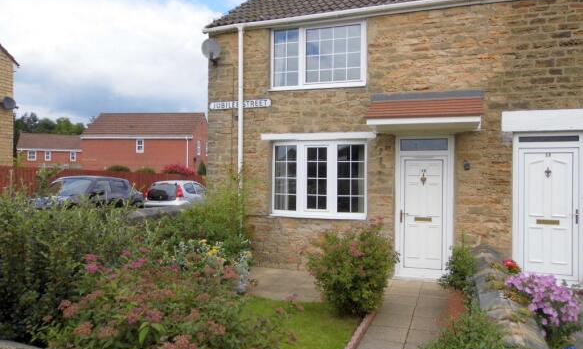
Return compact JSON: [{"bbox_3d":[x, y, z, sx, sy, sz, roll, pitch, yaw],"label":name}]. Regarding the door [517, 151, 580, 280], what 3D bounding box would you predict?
[{"bbox_3d":[3.958,0.601,6.483,0.800,2.030,0.080,1,0,20],"label":"door"}]

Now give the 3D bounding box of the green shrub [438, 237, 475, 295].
[{"bbox_3d":[2.508,1.356,6.400,0.500,0.820,0.500,1,0,20],"label":"green shrub"}]

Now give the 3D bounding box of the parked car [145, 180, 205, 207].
[{"bbox_3d":[-5.000,0.948,19.152,1.660,1.430,3.750,0,0,8],"label":"parked car"}]

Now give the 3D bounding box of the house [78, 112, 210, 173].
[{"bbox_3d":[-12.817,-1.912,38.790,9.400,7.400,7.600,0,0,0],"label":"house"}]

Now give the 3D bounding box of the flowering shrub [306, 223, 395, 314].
[{"bbox_3d":[0.798,1.230,5.550,1.080,1.100,1.020,1,0,20],"label":"flowering shrub"}]

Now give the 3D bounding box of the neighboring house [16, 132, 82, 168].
[{"bbox_3d":[-30.463,-1.713,55.190,8.600,6.900,7.200,0,0,-28],"label":"neighboring house"}]

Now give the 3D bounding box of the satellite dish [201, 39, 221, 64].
[{"bbox_3d":[-1.534,-2.344,8.024,0.400,0.500,0.360,0,0,-15],"label":"satellite dish"}]

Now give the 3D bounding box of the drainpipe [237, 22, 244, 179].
[{"bbox_3d":[-0.976,-0.554,8.056,0.075,4.632,0.085,1,0,20],"label":"drainpipe"}]

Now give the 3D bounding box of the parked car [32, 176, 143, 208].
[{"bbox_3d":[-7.901,0.878,16.800,1.780,1.560,4.250,0,0,8],"label":"parked car"}]

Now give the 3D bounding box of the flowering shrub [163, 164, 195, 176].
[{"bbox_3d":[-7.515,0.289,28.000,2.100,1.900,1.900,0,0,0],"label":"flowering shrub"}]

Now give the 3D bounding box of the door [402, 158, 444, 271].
[{"bbox_3d":[2.226,0.666,7.100,0.720,1.930,0.080,1,0,20],"label":"door"}]

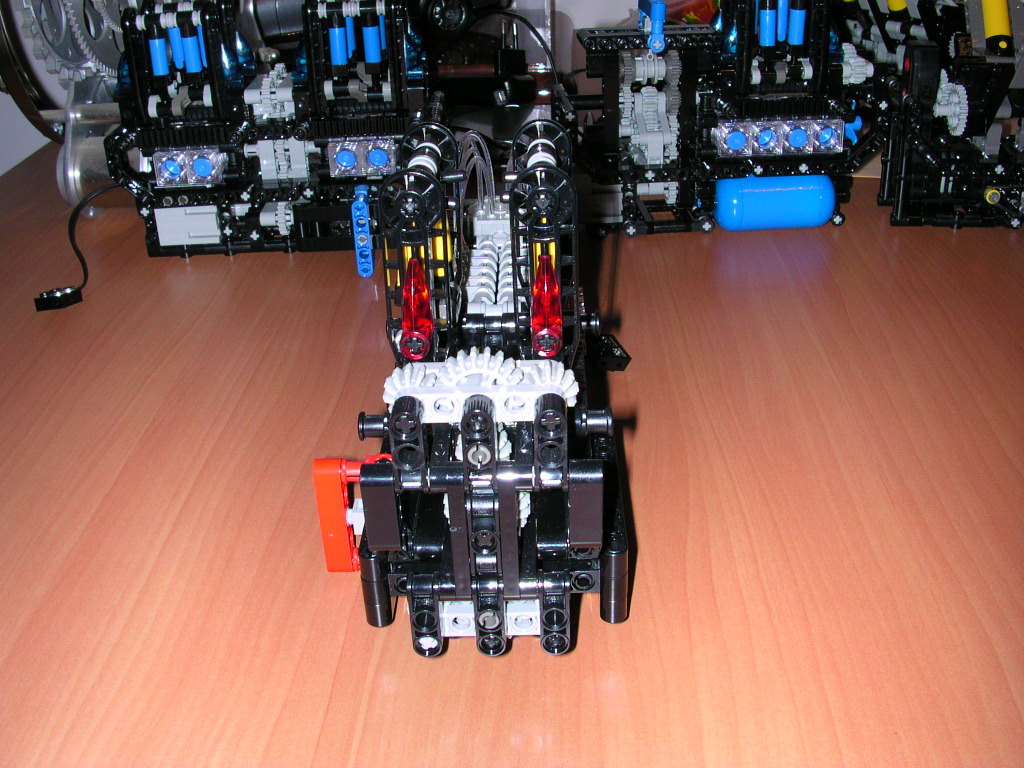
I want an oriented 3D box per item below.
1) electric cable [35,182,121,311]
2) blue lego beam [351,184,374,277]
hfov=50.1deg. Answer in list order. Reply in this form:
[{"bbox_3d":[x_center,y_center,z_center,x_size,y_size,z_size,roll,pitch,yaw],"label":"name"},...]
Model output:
[{"bbox_3d":[-0.219,-0.073,0.549,0.033,0.041,0.095,-2,25,0],"label":"electric cable"},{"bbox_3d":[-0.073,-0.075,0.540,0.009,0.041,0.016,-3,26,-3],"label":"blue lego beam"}]

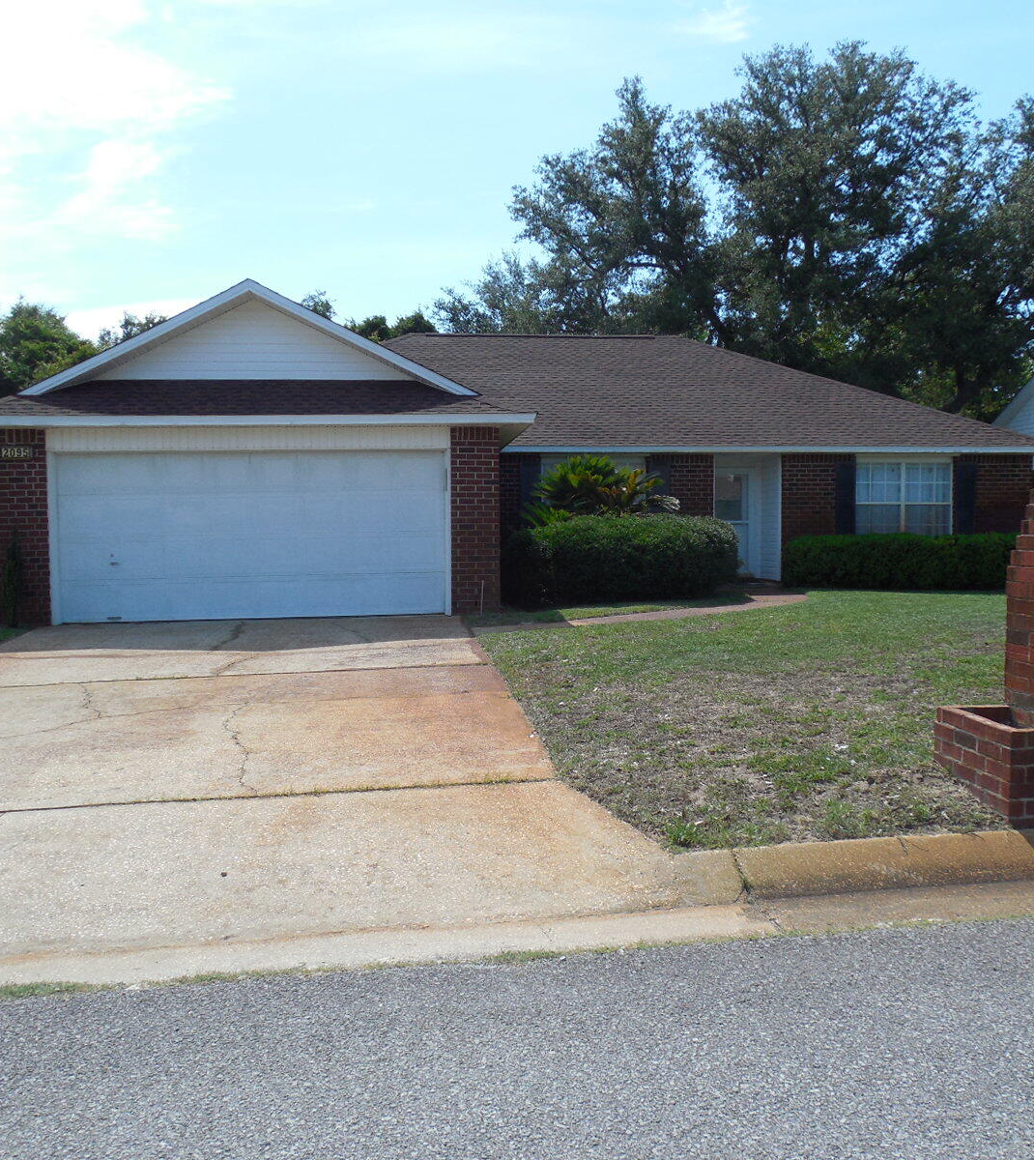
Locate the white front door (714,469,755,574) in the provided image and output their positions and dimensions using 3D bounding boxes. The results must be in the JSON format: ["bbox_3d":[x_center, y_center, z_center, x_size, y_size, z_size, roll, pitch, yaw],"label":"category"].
[{"bbox_3d":[4.005,-1.078,20.960,0.920,2.000,0.100,-1,3,-6],"label":"white front door"}]

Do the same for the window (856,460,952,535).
[{"bbox_3d":[6.980,-1.479,20.173,1.813,1.370,0.120,-1,3,-6],"label":"window"}]

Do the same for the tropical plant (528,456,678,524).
[{"bbox_3d":[1.407,-0.914,18.424,2.561,2.289,2.200,-1,3,-6],"label":"tropical plant"}]

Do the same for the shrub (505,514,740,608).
[{"bbox_3d":[1.678,-0.381,17.619,3.740,1.312,1.500,-1,3,-6],"label":"shrub"}]

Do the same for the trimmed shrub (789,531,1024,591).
[{"bbox_3d":[6.797,-0.333,19.530,4.499,0.982,1.080,-1,3,-6],"label":"trimmed shrub"}]

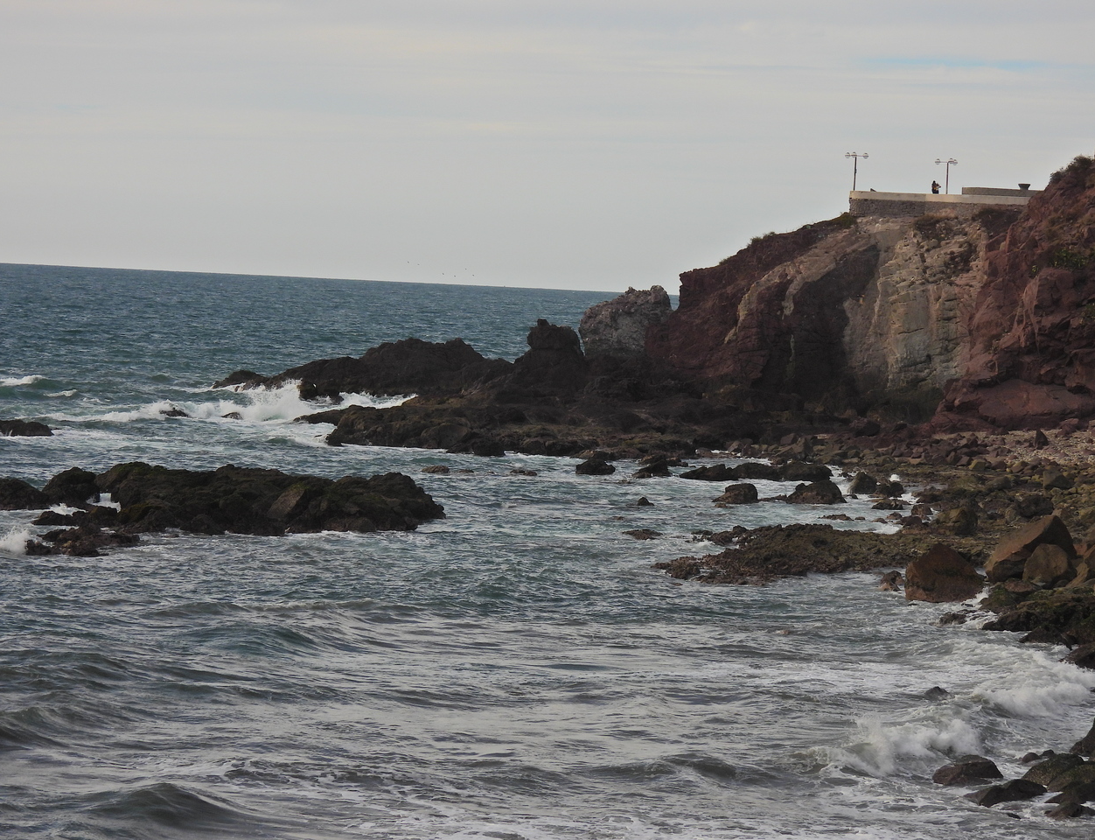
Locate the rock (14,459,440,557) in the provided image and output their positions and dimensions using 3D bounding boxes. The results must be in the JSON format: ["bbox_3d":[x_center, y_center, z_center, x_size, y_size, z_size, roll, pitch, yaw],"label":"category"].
[{"bbox_3d":[-13.502,3.709,146.799,17.500,2.600,11.000,3,2,-5],"label":"rock"}]

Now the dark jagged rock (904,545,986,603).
[{"bbox_3d":[15.396,5.853,131.278,2.950,2.200,2.340,3,2,7],"label":"dark jagged rock"}]

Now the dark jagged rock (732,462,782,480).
[{"bbox_3d":[13.006,3.138,210.380,3.050,1.020,2.420,3,2,4],"label":"dark jagged rock"}]

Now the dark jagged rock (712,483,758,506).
[{"bbox_3d":[10.169,4.013,183.491,2.380,1.170,1.900,3,2,3],"label":"dark jagged rock"}]

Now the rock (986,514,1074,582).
[{"bbox_3d":[19.199,5.031,134.648,3.430,2.530,2.720,3,2,8],"label":"rock"}]

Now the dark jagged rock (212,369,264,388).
[{"bbox_3d":[-29.717,-3.935,325.922,4.720,1.780,3.760,3,2,-5],"label":"dark jagged rock"}]

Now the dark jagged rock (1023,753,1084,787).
[{"bbox_3d":[12.223,8.386,81.878,1.470,0.720,1.170,3,2,9],"label":"dark jagged rock"}]

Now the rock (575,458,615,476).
[{"bbox_3d":[2.914,2.808,205.497,2.260,1.110,1.800,3,2,1],"label":"rock"}]

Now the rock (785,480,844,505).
[{"bbox_3d":[14.877,3.972,188.605,3.110,1.280,2.470,3,2,5],"label":"rock"}]

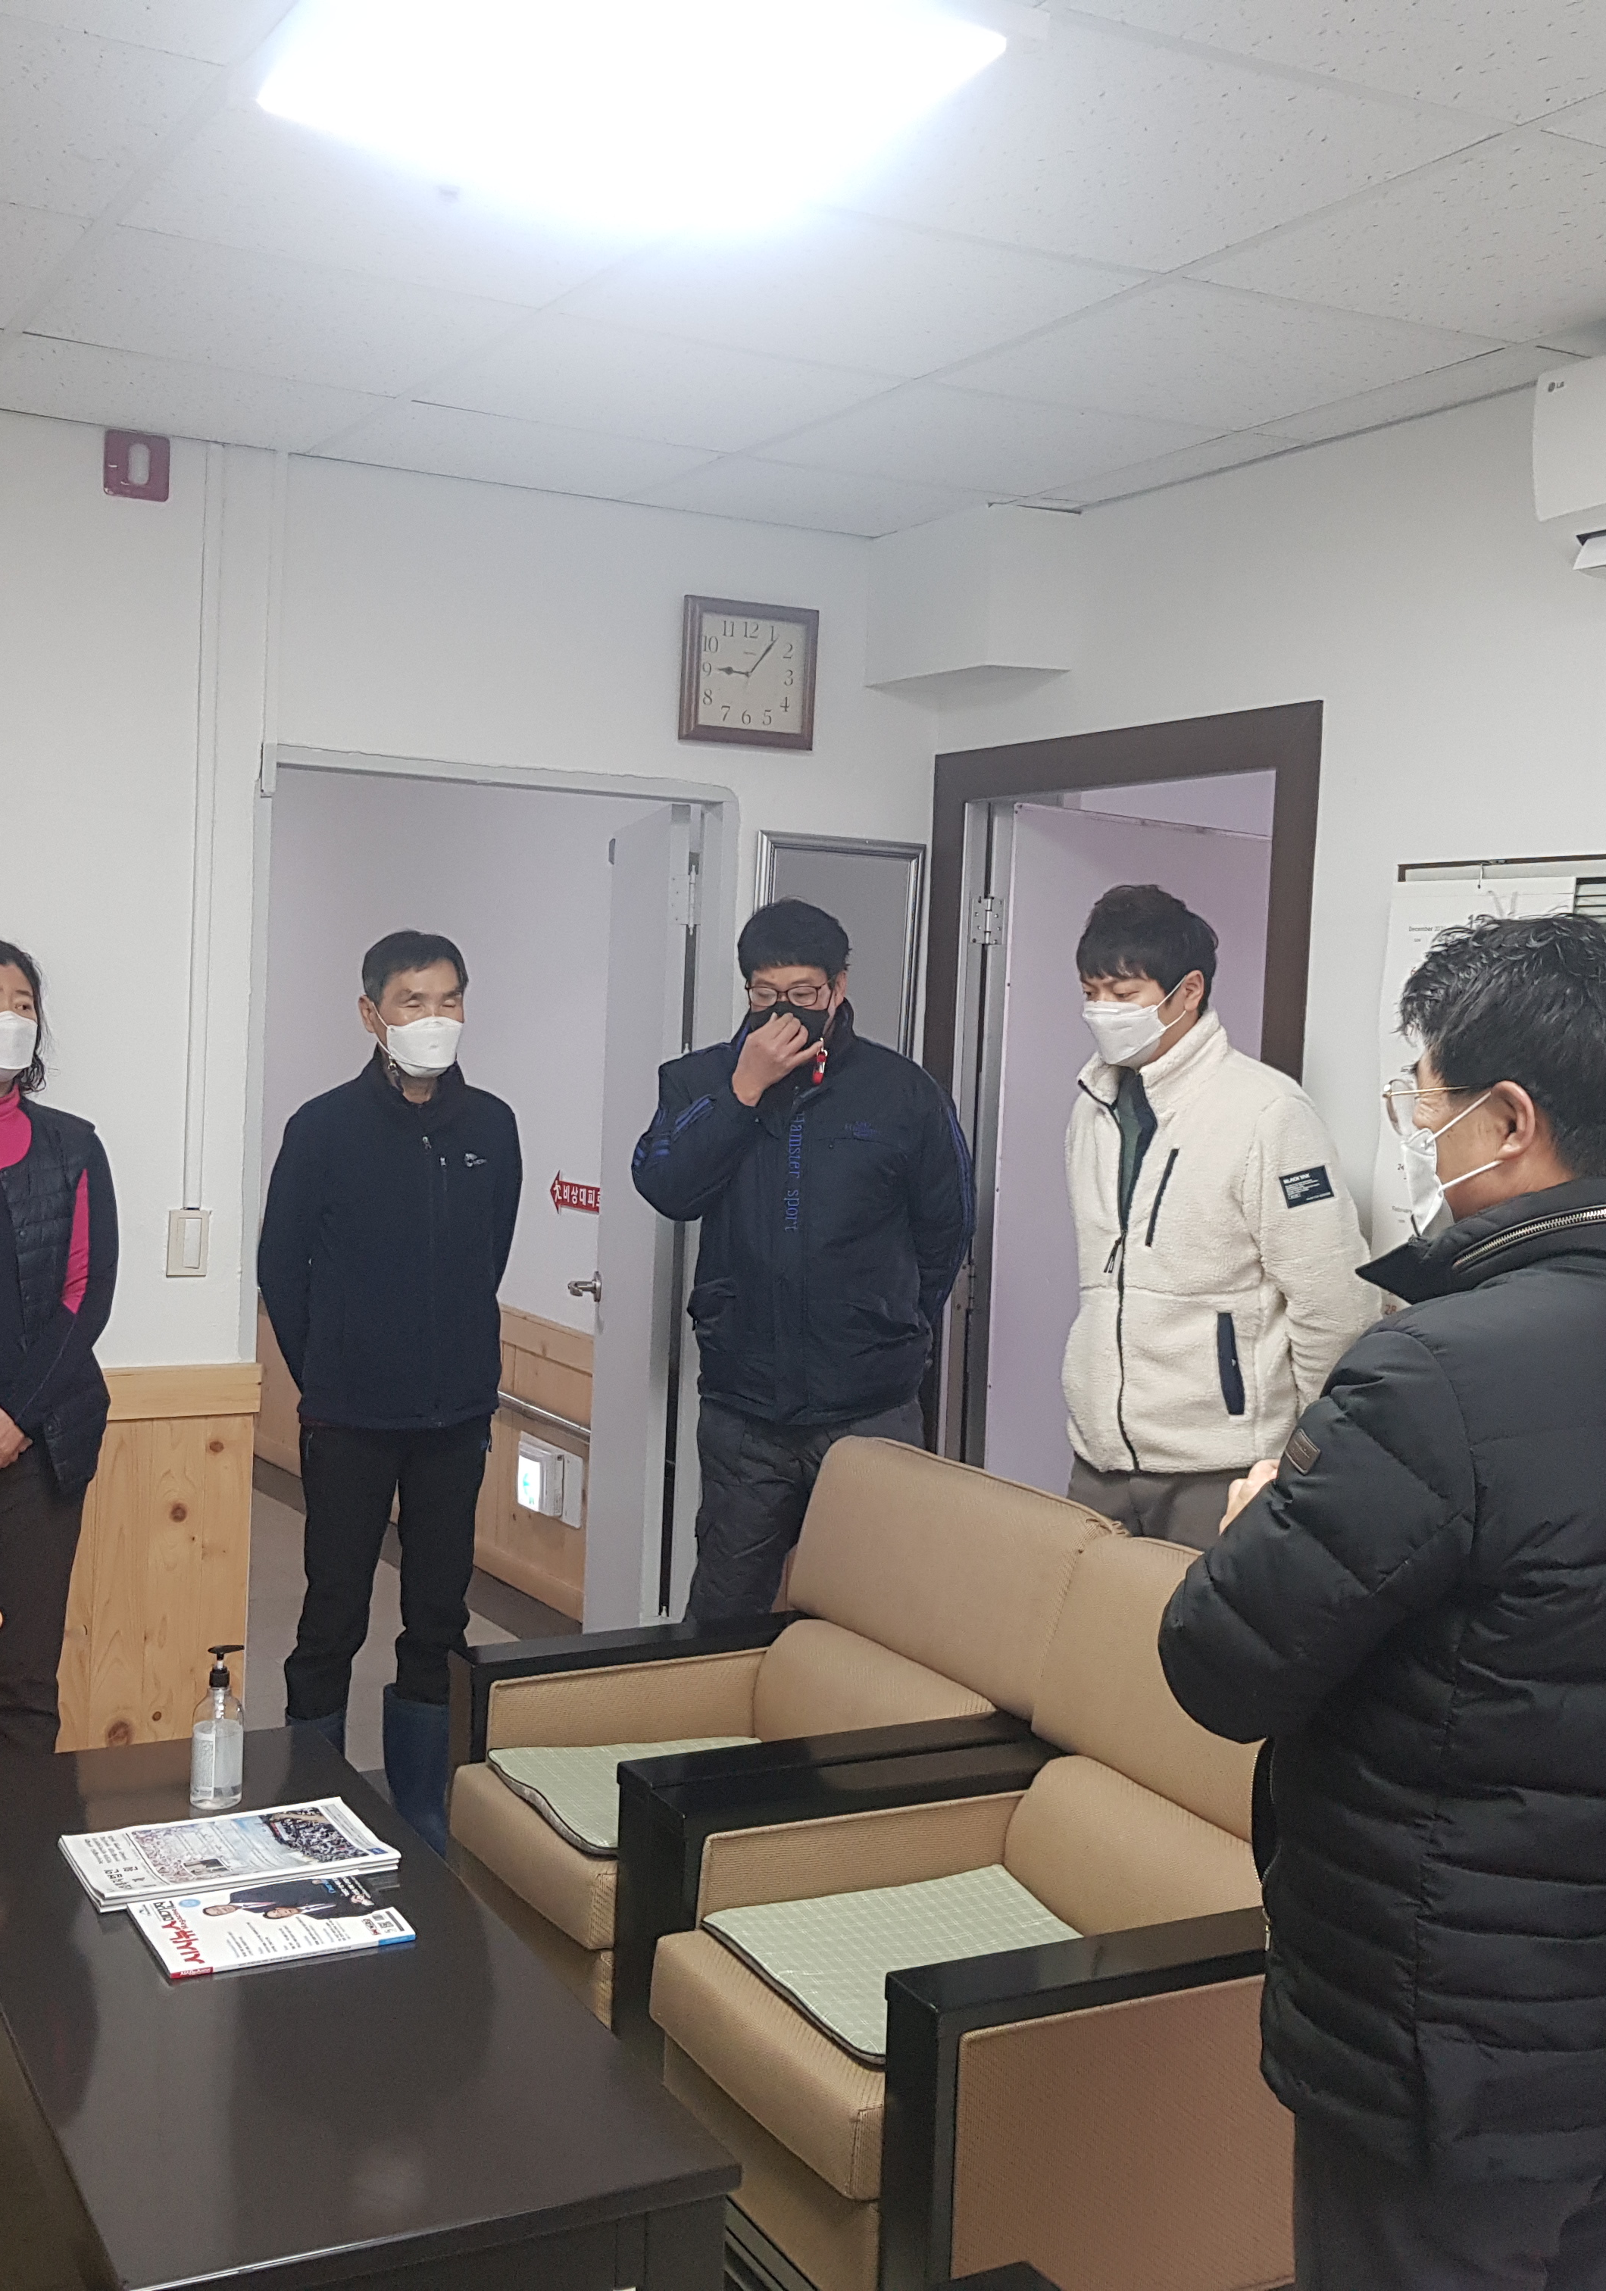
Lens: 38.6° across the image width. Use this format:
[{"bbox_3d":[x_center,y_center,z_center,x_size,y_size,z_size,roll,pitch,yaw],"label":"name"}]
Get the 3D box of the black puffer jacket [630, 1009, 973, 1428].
[{"bbox_3d":[0.002,0.116,4.050,0.540,0.690,0.360,3,4,10],"label":"black puffer jacket"}]

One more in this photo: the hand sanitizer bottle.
[{"bbox_3d":[-0.795,0.788,3.129,0.073,0.215,0.070,0,4,-28],"label":"hand sanitizer bottle"}]

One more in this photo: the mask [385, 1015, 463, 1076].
[{"bbox_3d":[-0.632,-0.165,3.830,0.122,0.098,0.080,0,4,-27],"label":"mask"}]

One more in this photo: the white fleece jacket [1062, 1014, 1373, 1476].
[{"bbox_3d":[0.619,0.142,3.450,0.330,0.660,0.490,-1,5,-38],"label":"white fleece jacket"}]

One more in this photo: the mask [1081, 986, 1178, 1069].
[{"bbox_3d":[0.488,-0.170,3.440,0.085,0.108,0.125,-12,12,-38],"label":"mask"}]

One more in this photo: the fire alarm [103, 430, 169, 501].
[{"bbox_3d":[-1.139,-1.162,3.930,0.101,0.101,0.045,0,4,-29],"label":"fire alarm"}]

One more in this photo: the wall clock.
[{"bbox_3d":[-0.102,-0.928,4.535,0.283,0.283,0.040,0,4,-29],"label":"wall clock"}]

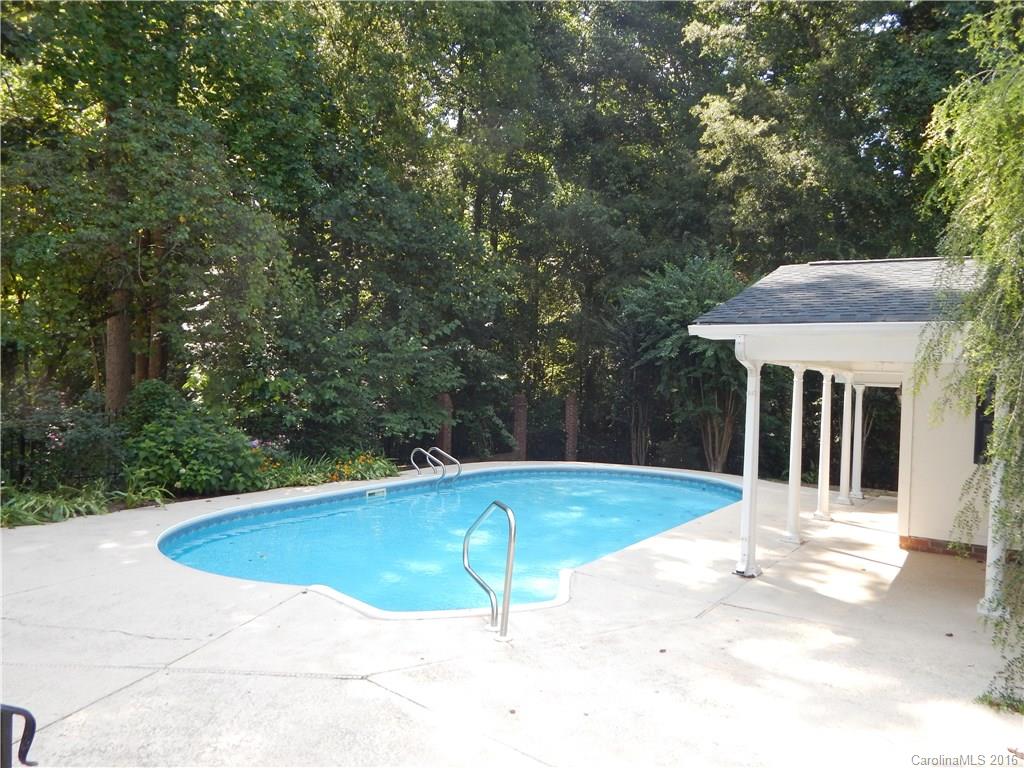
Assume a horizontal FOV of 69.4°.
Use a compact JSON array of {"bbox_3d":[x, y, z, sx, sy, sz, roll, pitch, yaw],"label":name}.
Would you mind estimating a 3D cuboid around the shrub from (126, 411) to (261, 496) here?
[{"bbox_3d":[-4.835,0.994,11.149,1.650,1.160,1.900,2,0,33],"label":"shrub"}]

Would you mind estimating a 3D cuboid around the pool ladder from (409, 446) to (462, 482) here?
[{"bbox_3d":[-1.393,1.521,13.518,0.870,0.700,0.490,2,0,38],"label":"pool ladder"}]

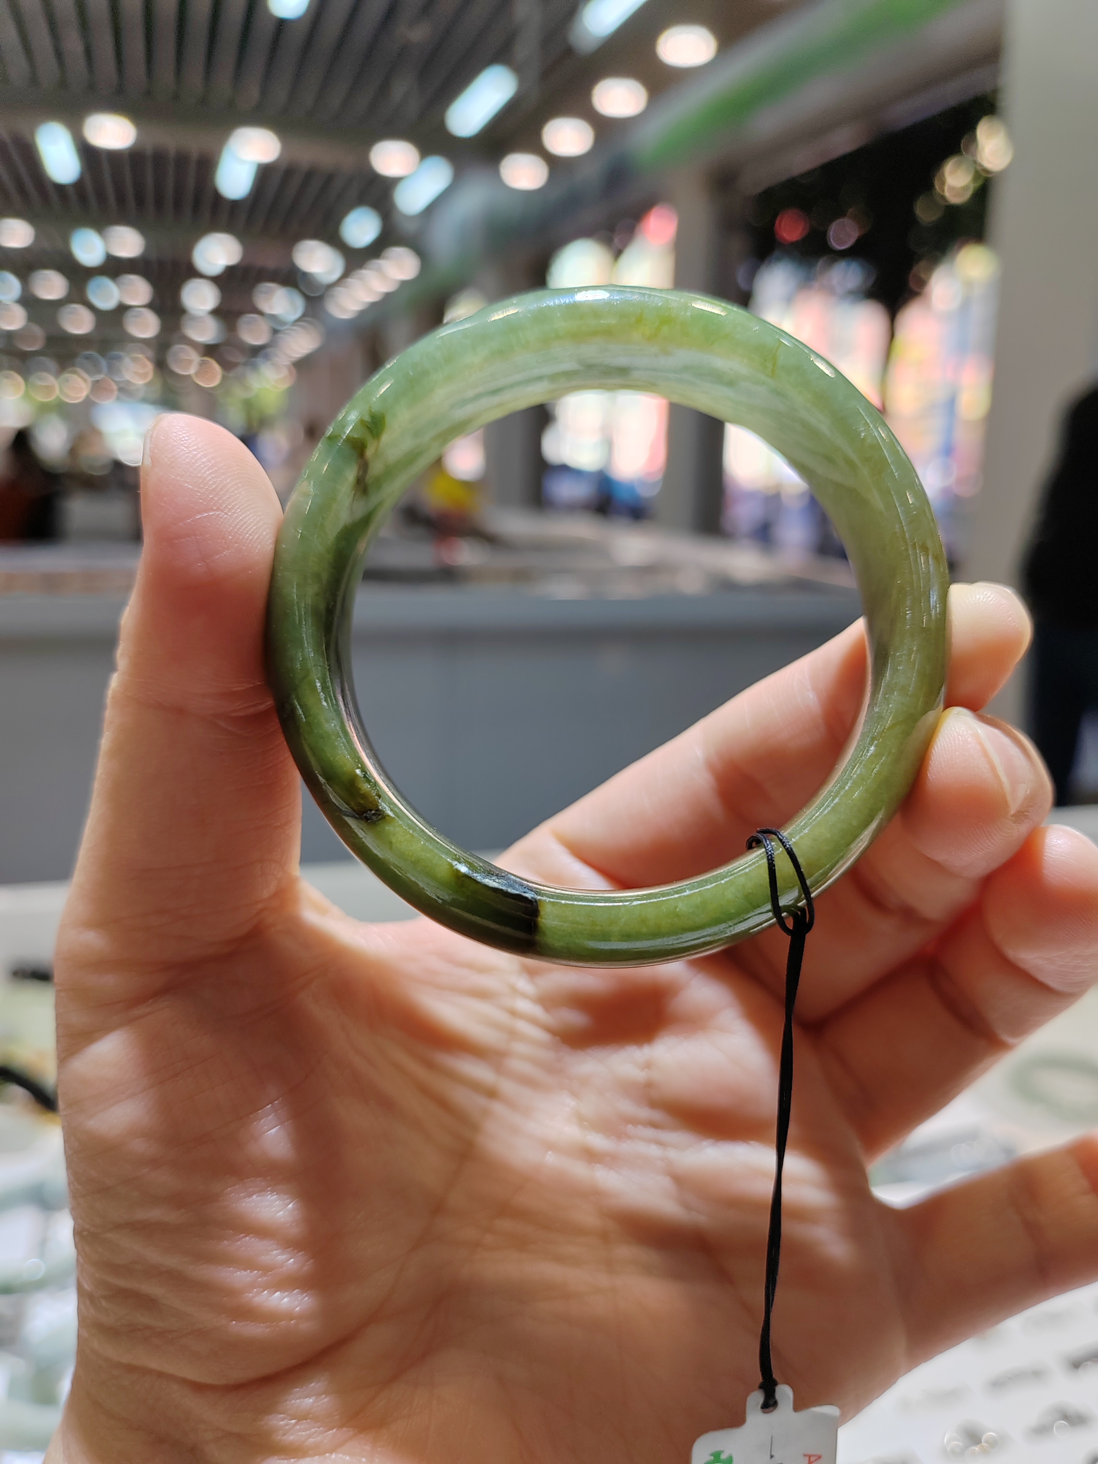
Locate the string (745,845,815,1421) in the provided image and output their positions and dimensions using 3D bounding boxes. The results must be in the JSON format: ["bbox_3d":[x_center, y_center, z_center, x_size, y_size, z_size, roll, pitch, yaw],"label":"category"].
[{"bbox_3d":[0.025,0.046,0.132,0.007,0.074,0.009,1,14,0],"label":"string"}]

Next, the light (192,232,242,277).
[{"bbox_3d":[-3.675,-5.363,12.718,0.180,0.060,0.180,-4,15,-18],"label":"light"}]

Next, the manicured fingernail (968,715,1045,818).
[{"bbox_3d":[0.051,0.004,0.127,0.004,0.011,0.011,-22,-2,38],"label":"manicured fingernail"}]

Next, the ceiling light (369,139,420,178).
[{"bbox_3d":[-1.138,-4.227,8.415,0.180,0.060,0.180,-4,15,-18],"label":"ceiling light"}]

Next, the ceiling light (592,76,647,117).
[{"bbox_3d":[0.421,-3.800,6.836,0.180,0.060,0.180,-4,15,-18],"label":"ceiling light"}]

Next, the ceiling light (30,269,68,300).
[{"bbox_3d":[-6.988,-6.237,15.947,0.180,0.060,0.180,-4,15,-18],"label":"ceiling light"}]

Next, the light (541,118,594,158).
[{"bbox_3d":[0.128,-4.039,7.755,0.180,0.060,0.180,-4,15,-18],"label":"light"}]

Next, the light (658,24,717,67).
[{"bbox_3d":[0.714,-3.561,5.916,0.180,0.060,0.180,-4,15,-18],"label":"light"}]

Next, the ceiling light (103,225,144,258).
[{"bbox_3d":[-4.570,-5.257,12.250,0.180,0.060,0.180,-4,15,-18],"label":"ceiling light"}]

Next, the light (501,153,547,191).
[{"bbox_3d":[-0.193,-4.301,8.764,0.180,0.060,0.180,-4,15,-18],"label":"light"}]

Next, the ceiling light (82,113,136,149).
[{"bbox_3d":[-2.996,-4.096,7.790,0.180,0.060,0.180,-4,15,-18],"label":"ceiling light"}]

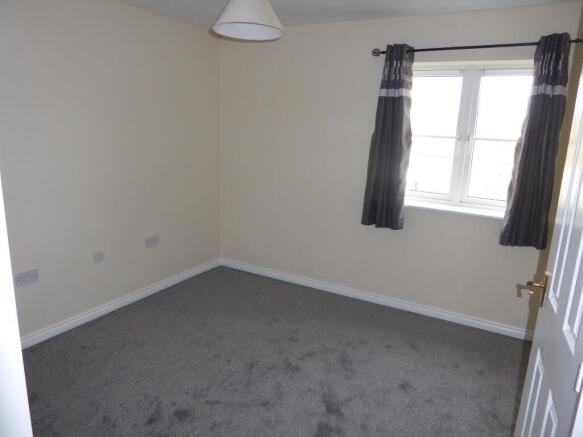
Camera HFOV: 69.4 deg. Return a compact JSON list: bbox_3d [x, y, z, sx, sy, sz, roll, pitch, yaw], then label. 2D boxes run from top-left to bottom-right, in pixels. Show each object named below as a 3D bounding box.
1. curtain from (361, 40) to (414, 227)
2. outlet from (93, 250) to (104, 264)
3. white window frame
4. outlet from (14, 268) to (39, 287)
[{"bbox_3d":[0.757,-0.605,3.264,0.320,1.370,0.120,9,15,28],"label":"curtain"},{"bbox_3d":[-1.434,0.294,3.142,0.014,0.087,0.087,9,15,28],"label":"outlet"},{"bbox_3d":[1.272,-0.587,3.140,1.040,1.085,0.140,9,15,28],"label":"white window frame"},{"bbox_3d":[-1.690,0.380,2.698,0.014,0.086,0.146,9,15,28],"label":"outlet"}]

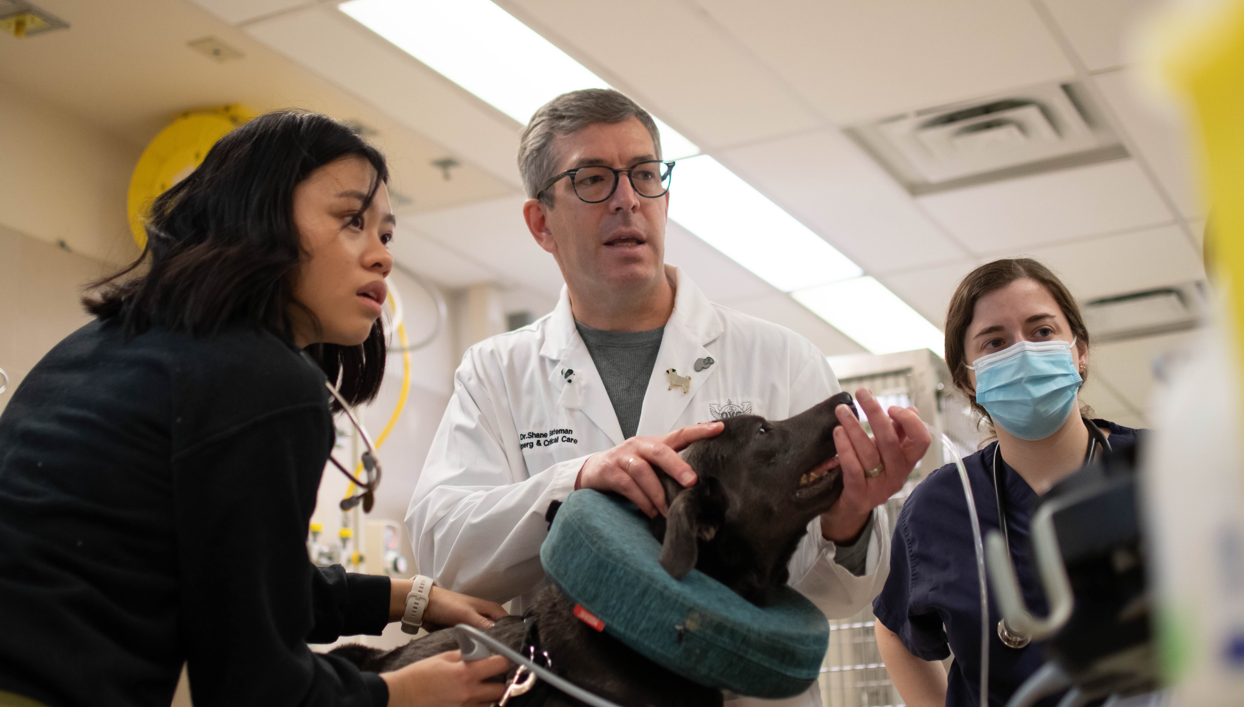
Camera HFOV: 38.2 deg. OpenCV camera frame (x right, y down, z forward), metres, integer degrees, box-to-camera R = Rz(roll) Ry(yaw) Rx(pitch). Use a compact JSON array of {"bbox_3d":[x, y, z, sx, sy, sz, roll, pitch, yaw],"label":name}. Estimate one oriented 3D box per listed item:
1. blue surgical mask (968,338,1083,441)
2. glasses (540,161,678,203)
[{"bbox_3d":[0.510,0.046,2.255,0.137,0.120,0.100,-15,-17,18],"label":"blue surgical mask"},{"bbox_3d":[-0.022,-0.186,2.149,0.144,0.050,0.145,-7,-8,-23],"label":"glasses"}]

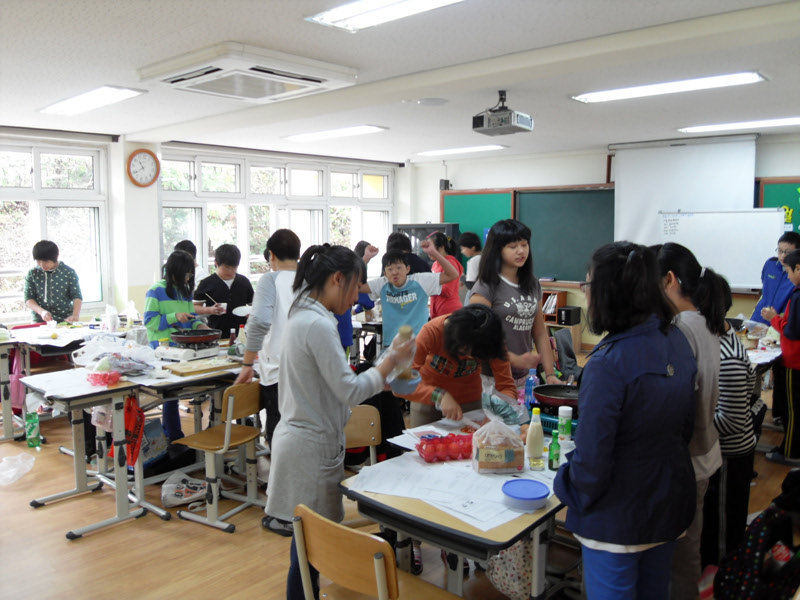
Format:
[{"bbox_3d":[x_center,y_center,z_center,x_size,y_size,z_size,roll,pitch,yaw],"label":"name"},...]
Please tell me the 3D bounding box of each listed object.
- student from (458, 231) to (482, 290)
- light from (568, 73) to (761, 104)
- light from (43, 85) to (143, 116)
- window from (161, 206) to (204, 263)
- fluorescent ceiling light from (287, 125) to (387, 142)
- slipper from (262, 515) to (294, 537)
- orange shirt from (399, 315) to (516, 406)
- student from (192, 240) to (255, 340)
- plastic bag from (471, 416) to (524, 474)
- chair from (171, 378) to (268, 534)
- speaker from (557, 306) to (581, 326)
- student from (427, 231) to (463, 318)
[{"bbox_3d":[0.695,0.103,6.494,0.340,1.530,0.420,1,7,7],"label":"student"},{"bbox_3d":[1.845,-1.481,4.549,1.270,0.070,0.310,7,9,43],"label":"light"},{"bbox_3d":[-2.411,-1.544,5.017,1.270,0.070,0.310,7,9,43],"label":"light"},{"bbox_3d":[-2.311,-0.526,6.843,0.060,0.900,0.570,6,9,39],"label":"window"},{"bbox_3d":[-0.709,-1.818,7.127,1.320,0.080,0.310,7,10,42],"label":"fluorescent ceiling light"},{"bbox_3d":[-0.620,1.195,3.473,0.240,0.085,0.092,7,9,43],"label":"slipper"},{"bbox_3d":[0.252,0.269,2.830,0.480,0.390,0.330,-3,8,-20],"label":"orange shirt"},{"bbox_3d":[-1.378,0.295,5.086,0.460,1.470,0.360,-1,7,-9],"label":"student"},{"bbox_3d":[0.357,0.511,2.350,0.190,0.200,0.130,0,7,-3],"label":"plastic bag"},{"bbox_3d":[-0.993,0.818,3.644,0.450,0.790,0.400,4,8,30],"label":"chair"},{"bbox_3d":[2.023,0.191,7.729,0.160,0.185,0.250,6,9,39],"label":"speaker"},{"bbox_3d":[0.400,0.164,5.945,0.360,1.540,0.430,1,7,6],"label":"student"}]

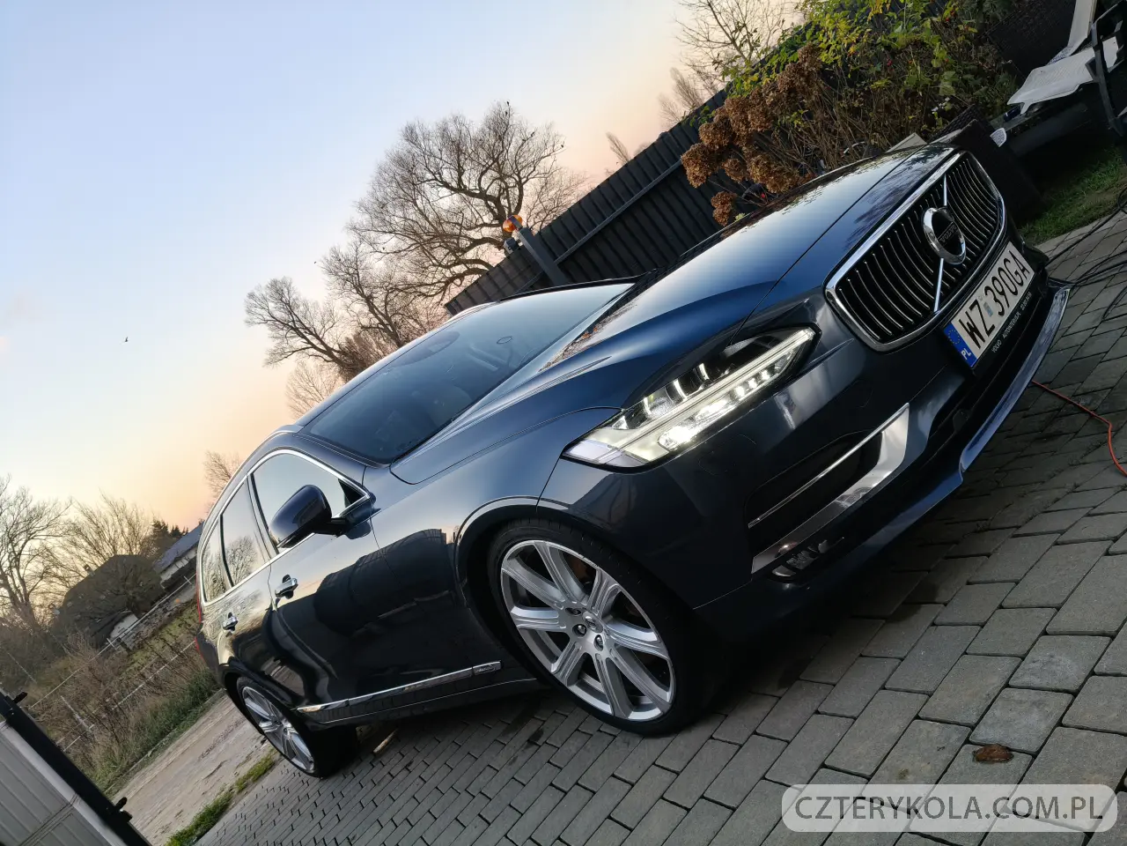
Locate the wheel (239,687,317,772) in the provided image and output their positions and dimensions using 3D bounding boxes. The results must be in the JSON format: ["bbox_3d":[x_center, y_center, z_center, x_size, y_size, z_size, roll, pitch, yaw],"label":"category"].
[{"bbox_3d":[-1.406,1.528,4.414,0.200,0.540,0.540,-41,5,-39],"label":"wheel"}]

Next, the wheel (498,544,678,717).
[{"bbox_3d":[0.107,0.464,2.127,0.200,0.540,0.540,-40,4,-37],"label":"wheel"}]

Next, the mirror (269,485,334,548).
[{"bbox_3d":[-0.855,0.308,2.772,0.220,0.145,0.125,-41,5,-39],"label":"mirror"}]

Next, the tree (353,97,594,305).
[{"bbox_3d":[-3.428,-9.842,43.093,10.594,11.311,10.594,-38,7,4],"label":"tree"}]

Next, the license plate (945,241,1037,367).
[{"bbox_3d":[1.008,-0.292,1.970,0.520,0.114,0.030,-41,5,-39],"label":"license plate"}]

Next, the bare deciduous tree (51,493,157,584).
[{"bbox_3d":[-33.987,11.109,64.958,7.497,10.997,7.497,-42,8,-27],"label":"bare deciduous tree"}]

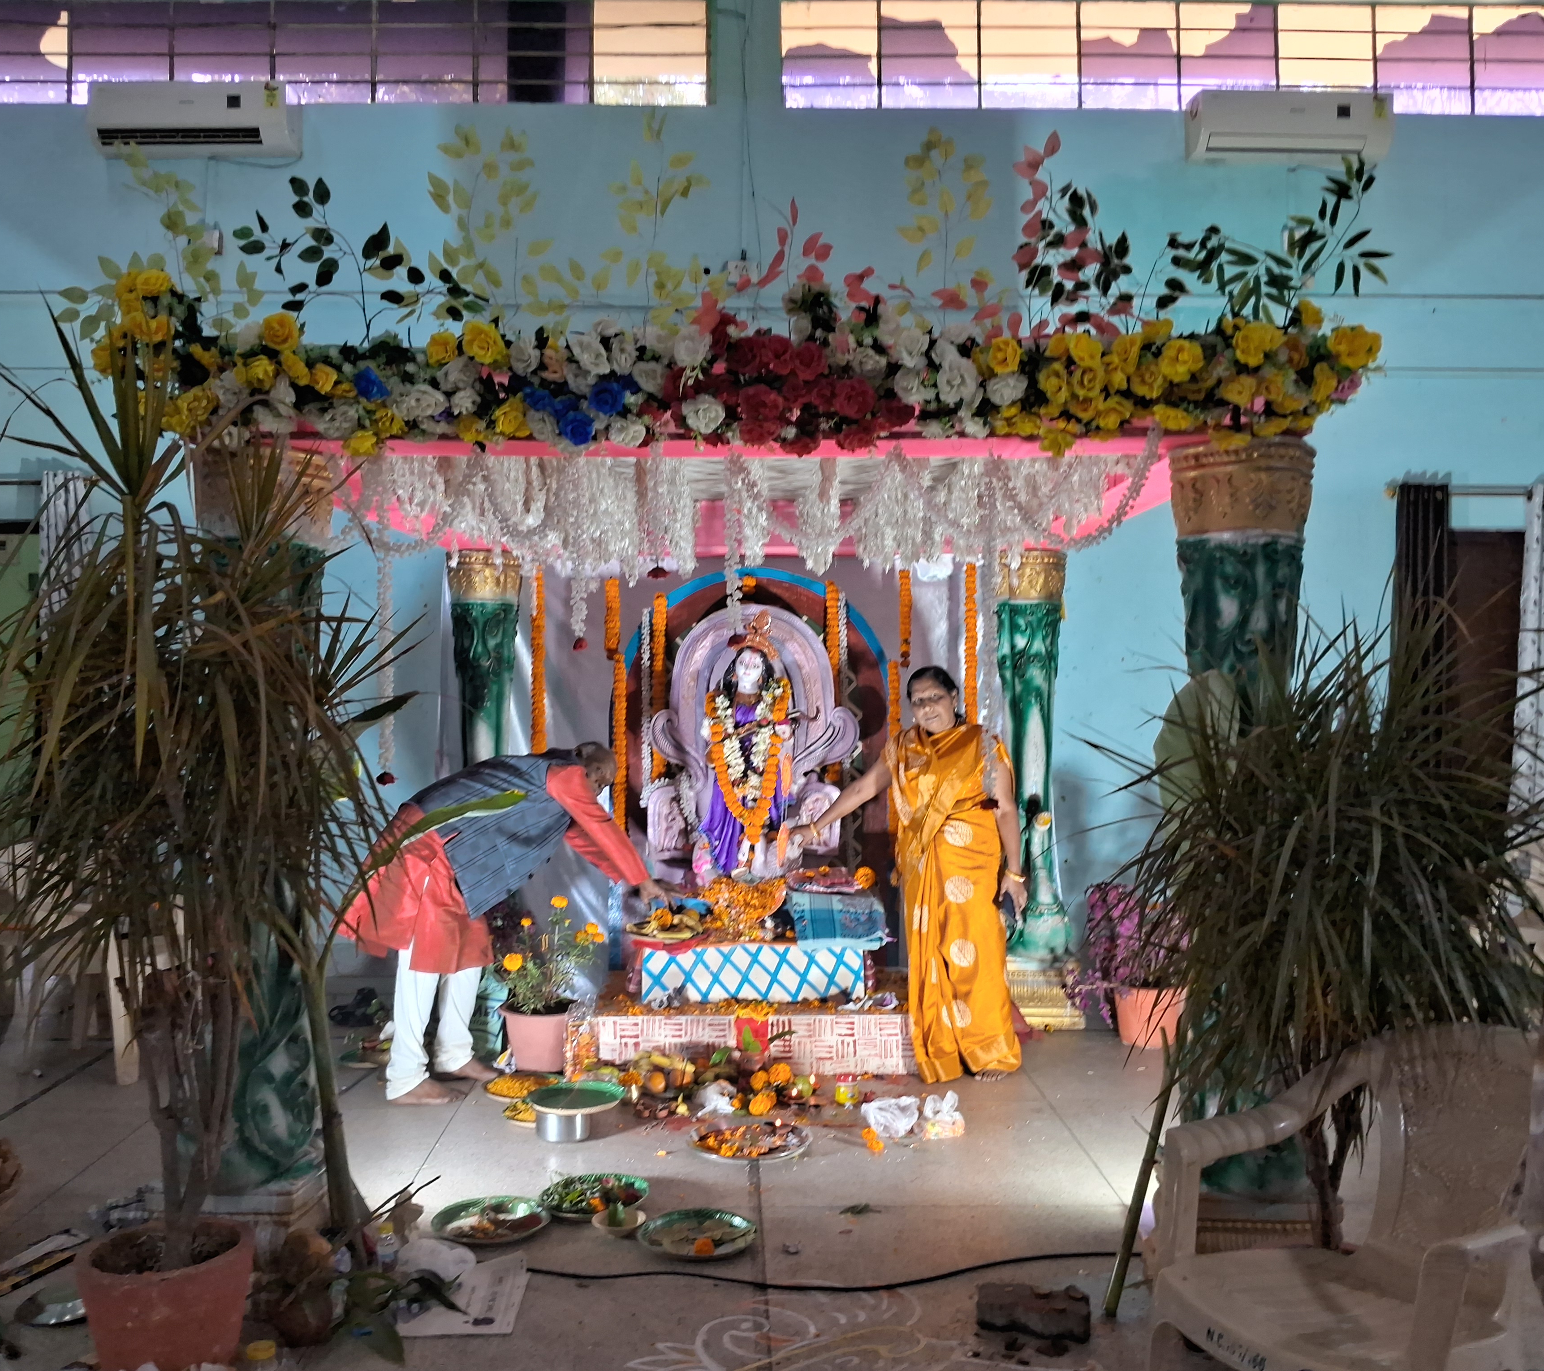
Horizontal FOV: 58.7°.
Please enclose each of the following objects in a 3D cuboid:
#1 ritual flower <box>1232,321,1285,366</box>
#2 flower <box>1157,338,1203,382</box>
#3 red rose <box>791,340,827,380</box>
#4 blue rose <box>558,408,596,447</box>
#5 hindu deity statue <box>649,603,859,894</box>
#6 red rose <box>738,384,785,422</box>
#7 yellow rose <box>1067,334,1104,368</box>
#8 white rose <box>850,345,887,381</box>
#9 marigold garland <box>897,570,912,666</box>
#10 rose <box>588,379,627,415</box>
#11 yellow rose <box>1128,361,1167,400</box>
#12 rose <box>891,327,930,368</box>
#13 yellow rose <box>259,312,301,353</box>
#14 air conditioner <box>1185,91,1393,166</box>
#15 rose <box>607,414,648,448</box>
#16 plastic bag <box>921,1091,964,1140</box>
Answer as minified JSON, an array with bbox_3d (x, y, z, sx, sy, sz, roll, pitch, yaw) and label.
[{"bbox_3d":[1.128,-0.790,3.180,0.112,0.099,0.070,0,1,-1],"label":"ritual flower"},{"bbox_3d":[0.915,-0.728,3.070,0.102,0.099,0.075,0,0,0],"label":"flower"},{"bbox_3d":[0.082,-0.717,3.030,0.079,0.088,0.060,0,0,0],"label":"red rose"},{"bbox_3d":[-0.441,-0.587,3.120,0.085,0.085,0.070,0,1,-1],"label":"blue rose"},{"bbox_3d":[-0.073,0.251,5.620,0.860,1.130,0.420,0,1,-1],"label":"hindu deity statue"},{"bbox_3d":[-0.023,-0.653,3.170,0.105,0.090,0.070,0,0,0],"label":"red rose"},{"bbox_3d":[0.722,-0.773,3.170,0.084,0.082,0.068,0,0,-6],"label":"yellow rose"},{"bbox_3d":[0.214,-0.717,3.050,0.082,0.079,0.060,0,0,0],"label":"white rose"},{"bbox_3d":[0.562,-0.293,5.800,0.066,0.440,0.064,0,0,-2],"label":"marigold garland"},{"bbox_3d":[-0.379,-0.666,3.170,0.087,0.081,0.065,0,0,-5],"label":"rose"},{"bbox_3d":[0.841,-0.683,3.070,0.089,0.086,0.075,0,0,0],"label":"yellow rose"},{"bbox_3d":[0.320,-0.780,3.170,0.090,0.097,0.070,0,0,0],"label":"rose"},{"bbox_3d":[-1.132,-0.814,3.160,0.096,0.089,0.070,0,1,-1],"label":"yellow rose"},{"bbox_3d":[2.590,-2.790,6.870,0.955,0.285,0.225,0,0,-2],"label":"air conditioner"},{"bbox_3d":[-0.333,-0.589,3.170,0.094,0.078,0.065,0,0,-5],"label":"rose"},{"bbox_3d":[0.545,1.365,4.380,0.137,0.135,0.120,0,0,0],"label":"plastic bag"}]

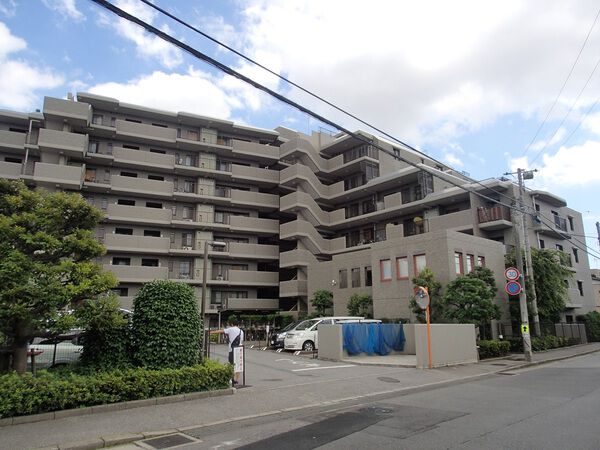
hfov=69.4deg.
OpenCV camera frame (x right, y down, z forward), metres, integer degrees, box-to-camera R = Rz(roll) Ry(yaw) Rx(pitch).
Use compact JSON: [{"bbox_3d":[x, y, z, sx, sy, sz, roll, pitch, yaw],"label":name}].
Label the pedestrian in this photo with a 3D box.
[{"bbox_3d":[-1.985,3.524,12.023,0.850,1.690,0.500,4,-13,-19],"label":"pedestrian"}]

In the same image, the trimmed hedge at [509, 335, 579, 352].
[{"bbox_3d":[14.407,6.888,25.714,9.553,0.800,1.000,11,-17,-42],"label":"trimmed hedge"}]

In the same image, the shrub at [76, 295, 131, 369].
[{"bbox_3d":[-4.802,2.904,10.577,1.350,2.300,1.300,5,-14,-23],"label":"shrub"}]

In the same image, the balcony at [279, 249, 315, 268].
[{"bbox_3d":[-0.353,3.359,43.299,2.200,1.600,2.800,9,-16,-37],"label":"balcony"}]

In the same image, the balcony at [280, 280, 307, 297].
[{"bbox_3d":[-0.617,6.178,41.604,1.187,1.400,2.542,10,-16,-40],"label":"balcony"}]

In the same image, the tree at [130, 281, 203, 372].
[{"bbox_3d":[-3.406,2.791,11.063,1.620,2.700,1.500,5,-14,-24],"label":"tree"}]

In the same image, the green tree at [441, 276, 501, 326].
[{"bbox_3d":[8.887,4.652,22.414,2.900,3.900,2.800,-5,-13,21],"label":"green tree"}]

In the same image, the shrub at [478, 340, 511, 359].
[{"bbox_3d":[8.956,5.896,20.765,3.454,0.750,0.900,12,-17,-43],"label":"shrub"}]

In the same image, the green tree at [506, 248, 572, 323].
[{"bbox_3d":[16.669,5.018,30.212,4.000,6.500,3.800,-7,-14,28],"label":"green tree"}]

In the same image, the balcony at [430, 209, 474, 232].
[{"bbox_3d":[11.989,-0.247,33.471,1.300,1.250,3.393,10,-16,-40],"label":"balcony"}]

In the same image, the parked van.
[{"bbox_3d":[1.598,6.343,25.405,4.700,1.900,1.820,6,-14,-26],"label":"parked van"}]

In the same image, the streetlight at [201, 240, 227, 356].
[{"bbox_3d":[-2.744,2.629,14.046,0.760,4.298,0.250,3,-13,-15],"label":"streetlight"}]

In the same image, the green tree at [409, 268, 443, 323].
[{"bbox_3d":[7.028,4.740,24.138,1.900,4.500,1.900,-4,-13,15],"label":"green tree"}]

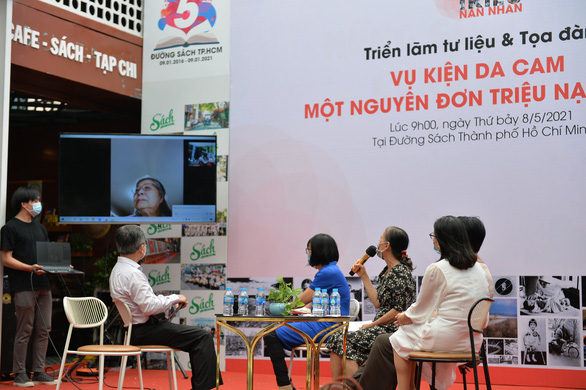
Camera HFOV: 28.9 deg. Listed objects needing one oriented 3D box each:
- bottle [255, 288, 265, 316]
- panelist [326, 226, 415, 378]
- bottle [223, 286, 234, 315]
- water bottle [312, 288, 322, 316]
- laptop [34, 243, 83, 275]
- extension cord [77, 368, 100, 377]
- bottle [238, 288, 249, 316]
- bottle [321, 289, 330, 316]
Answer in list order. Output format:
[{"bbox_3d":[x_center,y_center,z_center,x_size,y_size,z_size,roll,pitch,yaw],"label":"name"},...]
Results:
[{"bbox_3d":[-0.202,0.680,7.200,0.063,0.176,0.063,0,-5,6],"label":"bottle"},{"bbox_3d":[0.507,0.824,7.400,0.640,1.230,0.480,2,-6,-20],"label":"panelist"},{"bbox_3d":[-0.397,0.665,7.070,0.063,0.176,0.063,0,-5,6],"label":"bottle"},{"bbox_3d":[0.157,0.666,7.050,0.063,0.176,0.063,0,-5,6],"label":"water bottle"},{"bbox_3d":[-1.952,0.526,9.500,0.335,0.220,0.260,6,2,-39],"label":"laptop"},{"bbox_3d":[-2.002,1.741,11.150,0.240,0.070,0.140,1,-5,-9],"label":"extension cord"},{"bbox_3d":[-0.311,0.678,7.180,0.063,0.176,0.063,0,-5,6],"label":"bottle"},{"bbox_3d":[0.207,0.686,7.250,0.063,0.176,0.063,0,-5,6],"label":"bottle"}]

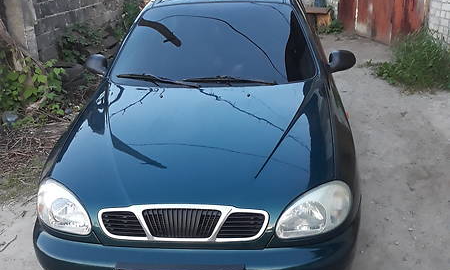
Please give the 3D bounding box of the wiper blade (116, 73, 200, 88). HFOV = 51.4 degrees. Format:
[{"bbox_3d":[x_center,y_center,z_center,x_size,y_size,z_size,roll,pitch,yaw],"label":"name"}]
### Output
[{"bbox_3d":[-0.430,-0.342,2.932,0.558,0.045,0.060,9,22,15],"label":"wiper blade"}]

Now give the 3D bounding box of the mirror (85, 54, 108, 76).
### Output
[{"bbox_3d":[-0.889,-0.479,3.242,0.190,0.140,0.120,0,21,6],"label":"mirror"}]

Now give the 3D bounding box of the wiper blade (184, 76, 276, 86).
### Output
[{"bbox_3d":[0.022,-0.327,2.865,0.572,0.045,0.060,3,21,8],"label":"wiper blade"}]

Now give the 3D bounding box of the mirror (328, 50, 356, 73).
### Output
[{"bbox_3d":[0.773,-0.486,3.071,0.190,0.140,0.120,0,21,6],"label":"mirror"}]

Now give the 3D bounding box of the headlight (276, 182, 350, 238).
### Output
[{"bbox_3d":[0.393,0.314,2.013,0.390,0.185,0.240,-4,21,-5],"label":"headlight"}]

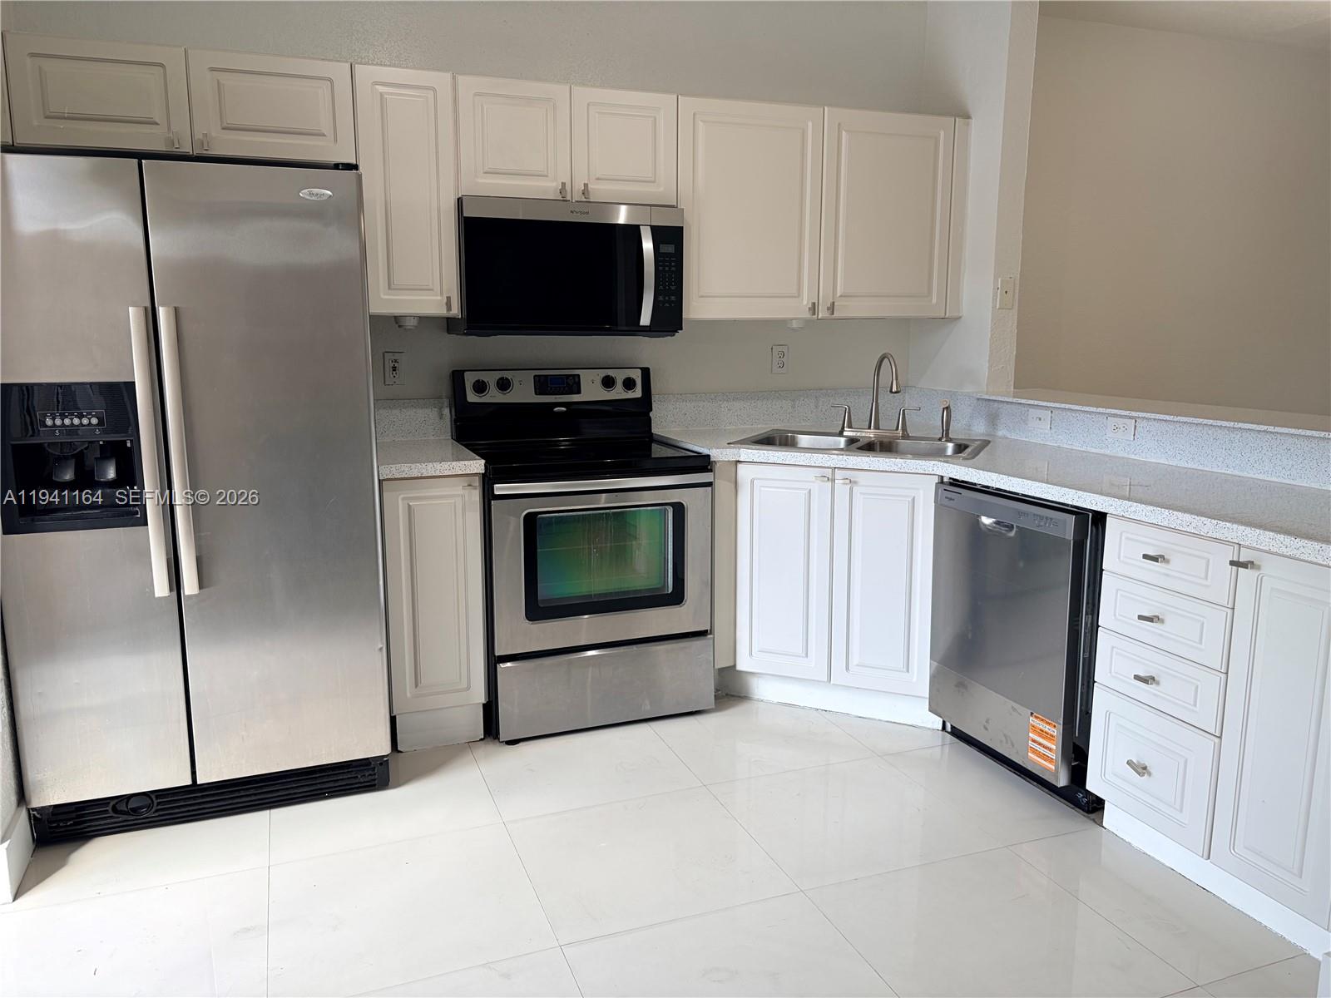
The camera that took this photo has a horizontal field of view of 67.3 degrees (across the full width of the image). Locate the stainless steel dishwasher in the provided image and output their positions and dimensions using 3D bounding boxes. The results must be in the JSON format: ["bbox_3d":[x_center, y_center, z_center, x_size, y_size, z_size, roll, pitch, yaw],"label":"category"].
[{"bbox_3d":[1.236,0.397,3.033,0.600,0.850,0.600,-4,10,-21],"label":"stainless steel dishwasher"}]

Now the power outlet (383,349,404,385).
[{"bbox_3d":[-0.968,-0.465,3.576,0.072,0.117,0.009,-4,10,-21],"label":"power outlet"}]

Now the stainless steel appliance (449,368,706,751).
[{"bbox_3d":[-0.302,0.138,3.565,0.760,1.175,0.690,-4,10,-21],"label":"stainless steel appliance"}]

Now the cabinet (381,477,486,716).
[{"bbox_3d":[-0.826,0.252,3.412,0.300,0.750,0.620,-4,10,-21],"label":"cabinet"}]

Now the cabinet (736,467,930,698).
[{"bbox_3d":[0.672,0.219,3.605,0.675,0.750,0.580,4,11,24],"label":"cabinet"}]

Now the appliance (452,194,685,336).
[{"bbox_3d":[-0.361,-0.802,3.540,0.760,0.435,0.405,-4,10,-21],"label":"appliance"}]

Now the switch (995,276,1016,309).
[{"bbox_3d":[1.319,-0.792,3.862,0.071,0.116,0.009,-4,10,-21],"label":"switch"}]

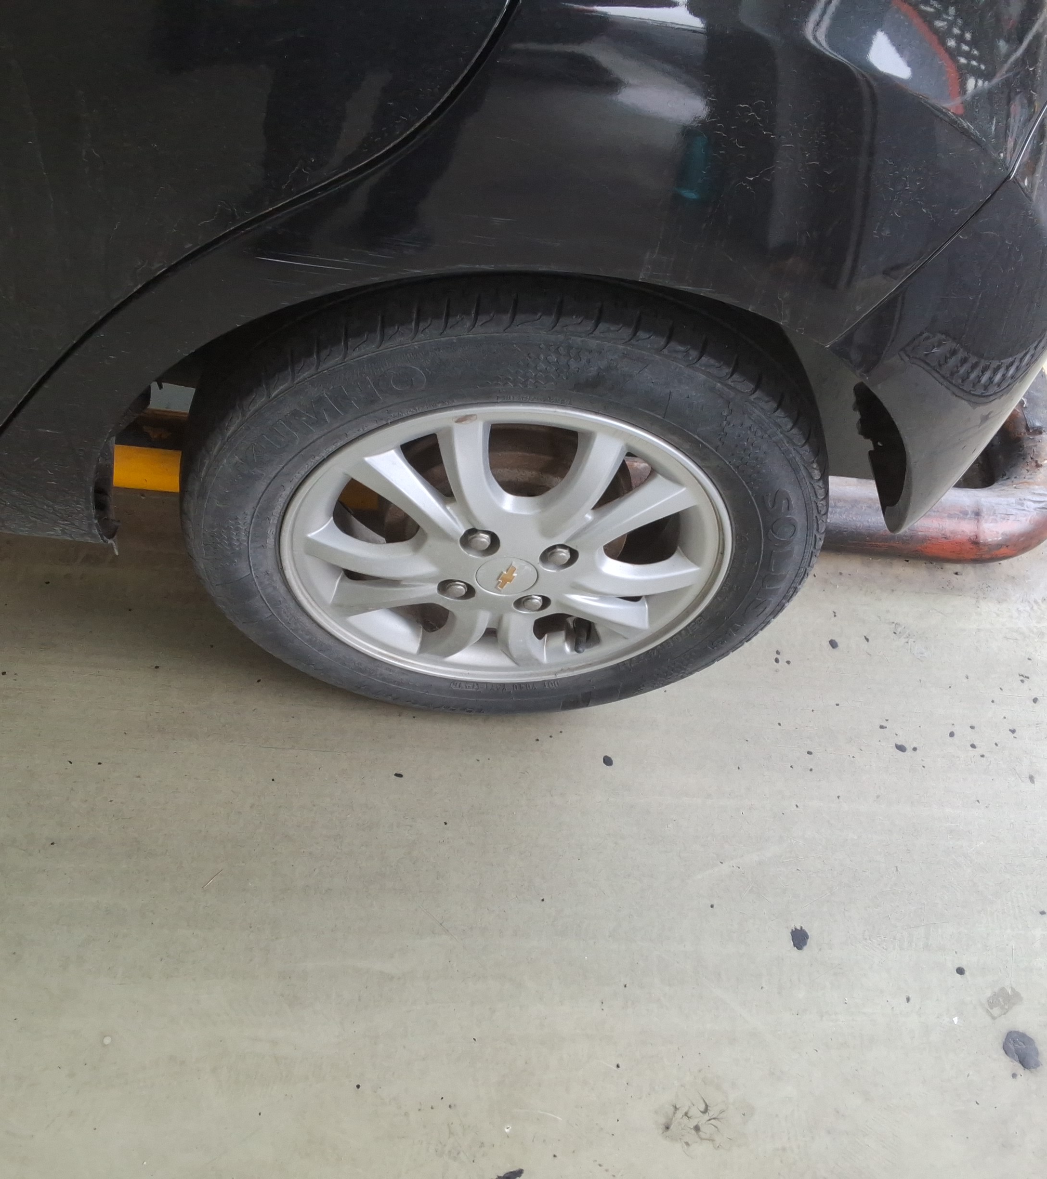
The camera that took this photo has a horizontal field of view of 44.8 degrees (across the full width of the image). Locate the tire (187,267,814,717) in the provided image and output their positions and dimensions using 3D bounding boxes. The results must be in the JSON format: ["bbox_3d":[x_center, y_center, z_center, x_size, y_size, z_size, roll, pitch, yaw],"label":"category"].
[{"bbox_3d":[-0.015,-0.077,1.151,0.570,0.564,0.162,4,53,-7],"label":"tire"}]

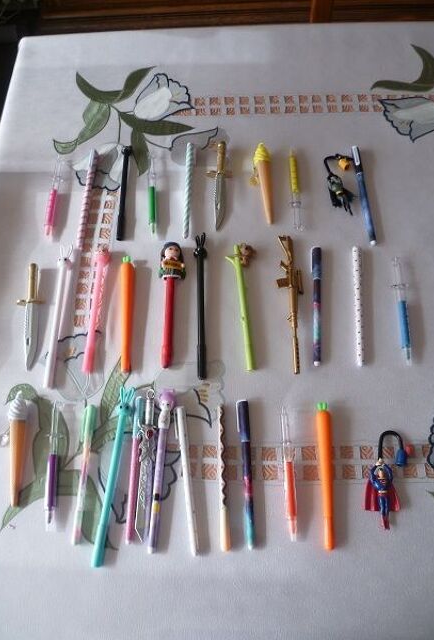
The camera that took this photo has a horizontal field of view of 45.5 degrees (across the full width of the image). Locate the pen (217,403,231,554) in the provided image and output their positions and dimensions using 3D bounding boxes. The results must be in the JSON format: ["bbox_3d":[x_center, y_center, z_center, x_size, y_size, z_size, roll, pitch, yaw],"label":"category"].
[{"bbox_3d":[0.008,0.158,0.528,0.011,0.011,0.143,-3,67,1],"label":"pen"}]

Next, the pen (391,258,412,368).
[{"bbox_3d":[0.228,-0.013,0.636,0.021,0.013,0.144,0,68,4],"label":"pen"}]

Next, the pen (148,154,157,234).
[{"bbox_3d":[-0.082,-0.164,0.667,0.014,0.012,0.125,-5,67,0],"label":"pen"}]

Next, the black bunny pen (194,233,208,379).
[{"bbox_3d":[-0.018,-0.020,0.593,0.015,0.013,0.183,-2,68,3],"label":"black bunny pen"}]

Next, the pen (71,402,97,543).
[{"bbox_3d":[-0.137,0.156,0.533,0.015,0.012,0.139,0,67,2],"label":"pen"}]

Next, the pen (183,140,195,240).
[{"bbox_3d":[-0.037,-0.169,0.669,0.009,0.009,0.149,0,67,2],"label":"pen"}]

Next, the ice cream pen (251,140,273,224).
[{"bbox_3d":[0.065,-0.190,0.716,0.029,0.021,0.138,-5,68,2],"label":"ice cream pen"}]

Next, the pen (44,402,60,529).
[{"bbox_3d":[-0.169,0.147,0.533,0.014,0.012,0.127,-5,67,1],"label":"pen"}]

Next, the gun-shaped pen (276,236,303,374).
[{"bbox_3d":[0.087,-0.021,0.602,0.029,0.010,0.175,-1,67,2],"label":"gun-shaped pen"}]

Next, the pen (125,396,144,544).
[{"bbox_3d":[-0.084,0.150,0.527,0.011,0.011,0.144,0,68,3],"label":"pen"}]

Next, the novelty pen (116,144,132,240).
[{"bbox_3d":[-0.118,-0.163,0.658,0.013,0.011,0.144,-1,68,3],"label":"novelty pen"}]

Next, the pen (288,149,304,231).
[{"bbox_3d":[0.108,-0.181,0.713,0.018,0.014,0.137,-3,68,3],"label":"pen"}]

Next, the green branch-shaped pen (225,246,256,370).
[{"bbox_3d":[0.037,-0.020,0.651,0.036,0.018,0.176,-6,68,2],"label":"green branch-shaped pen"}]

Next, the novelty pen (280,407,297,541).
[{"bbox_3d":[0.080,0.167,0.573,0.014,0.016,0.143,-3,68,3],"label":"novelty pen"}]

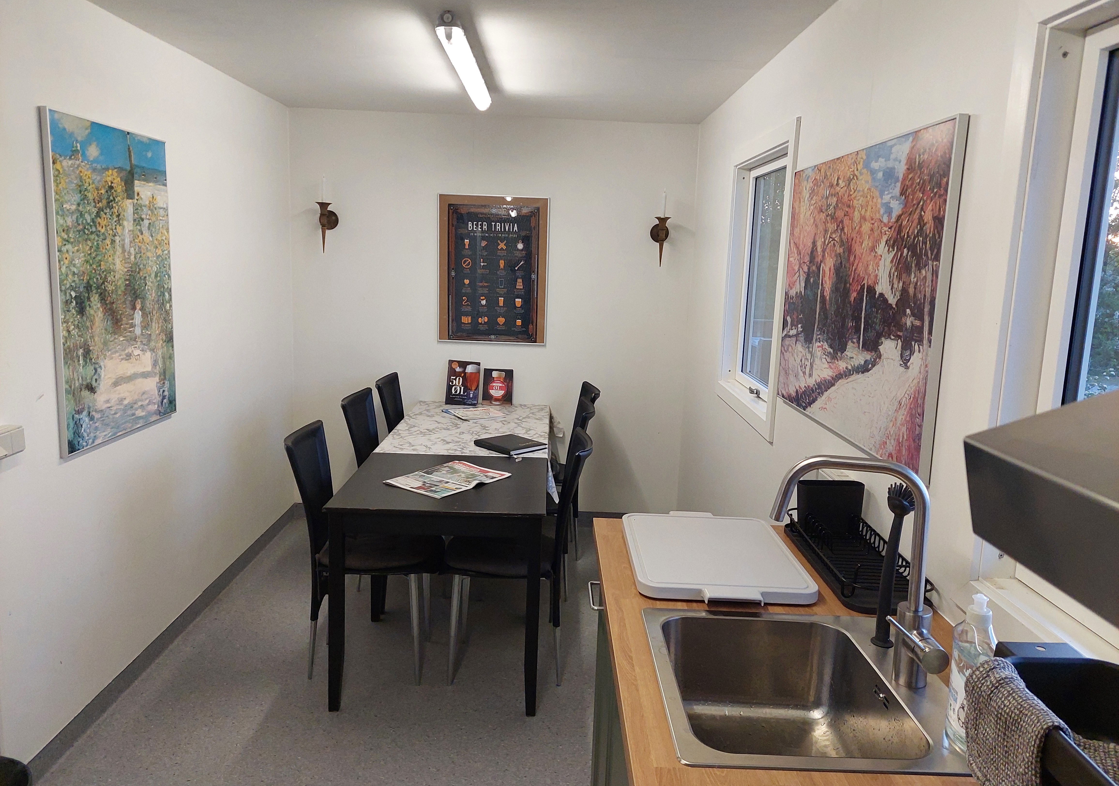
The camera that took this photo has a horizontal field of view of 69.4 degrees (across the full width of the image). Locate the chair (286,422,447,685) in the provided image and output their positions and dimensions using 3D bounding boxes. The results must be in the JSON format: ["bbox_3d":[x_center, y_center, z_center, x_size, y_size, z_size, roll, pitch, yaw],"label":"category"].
[{"bbox_3d":[-0.704,0.592,3.066,0.550,0.918,0.390,2,10,-1],"label":"chair"}]

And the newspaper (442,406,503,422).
[{"bbox_3d":[-0.434,0.110,4.199,0.270,0.015,0.330,-4,12,-33],"label":"newspaper"}]

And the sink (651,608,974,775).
[{"bbox_3d":[0.387,0.544,1.312,0.466,0.181,0.473,2,10,-1],"label":"sink"}]

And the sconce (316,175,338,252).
[{"bbox_3d":[-1.263,-0.959,4.353,0.106,0.405,0.160,2,10,-1],"label":"sconce"}]

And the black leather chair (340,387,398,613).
[{"bbox_3d":[-0.704,0.462,3.817,0.530,0.910,0.410,2,10,-1],"label":"black leather chair"}]

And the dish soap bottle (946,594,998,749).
[{"bbox_3d":[0.580,0.384,1.123,0.048,0.217,0.076,2,10,-1],"label":"dish soap bottle"}]

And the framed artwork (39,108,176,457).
[{"bbox_3d":[-1.489,-0.365,2.728,0.026,1.017,0.705,2,10,-1],"label":"framed artwork"}]

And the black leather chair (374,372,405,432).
[{"bbox_3d":[-0.670,0.386,4.263,0.543,0.918,0.390,2,10,-1],"label":"black leather chair"}]

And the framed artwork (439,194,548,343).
[{"bbox_3d":[-0.374,-0.689,4.555,0.614,0.816,0.020,2,10,-1],"label":"framed artwork"}]

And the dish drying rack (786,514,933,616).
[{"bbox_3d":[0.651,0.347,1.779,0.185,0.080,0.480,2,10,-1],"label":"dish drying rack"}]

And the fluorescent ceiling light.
[{"bbox_3d":[-0.345,-1.245,3.131,0.100,0.095,1.260,2,10,-1],"label":"fluorescent ceiling light"}]

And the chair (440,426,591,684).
[{"bbox_3d":[-0.161,0.611,3.068,0.527,0.918,0.390,2,10,-1],"label":"chair"}]

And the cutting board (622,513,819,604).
[{"bbox_3d":[0.331,0.354,1.783,0.362,0.032,0.517,2,10,-1],"label":"cutting board"}]

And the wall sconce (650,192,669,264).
[{"bbox_3d":[0.556,-0.886,4.380,0.106,0.396,0.160,2,10,-1],"label":"wall sconce"}]

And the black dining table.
[{"bbox_3d":[-0.426,0.688,3.088,0.739,0.735,0.752,2,10,-1],"label":"black dining table"}]

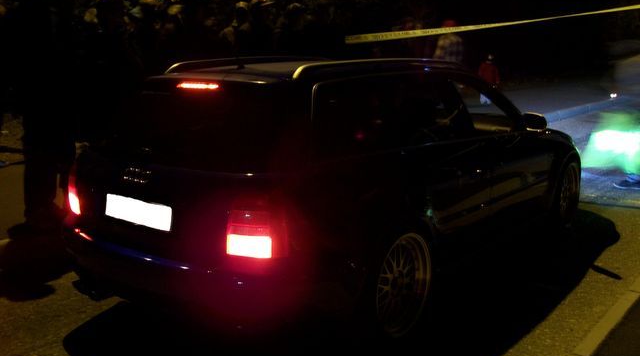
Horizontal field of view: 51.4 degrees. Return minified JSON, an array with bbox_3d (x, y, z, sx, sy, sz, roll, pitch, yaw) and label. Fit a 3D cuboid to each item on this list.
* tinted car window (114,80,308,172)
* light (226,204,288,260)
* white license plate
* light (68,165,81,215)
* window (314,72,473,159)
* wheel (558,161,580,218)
[{"bbox_3d":[-0.646,-0.274,3.154,1.120,0.430,0.100,8,-24,39],"label":"tinted car window"},{"bbox_3d":[-0.245,0.226,2.747,0.245,0.210,0.160,8,14,39],"label":"light"},{"bbox_3d":[-0.847,0.157,3.079,0.510,0.110,0.020,8,5,39],"label":"white license plate"},{"bbox_3d":[-1.296,0.074,3.597,0.245,0.210,0.160,8,14,39],"label":"light"},{"bbox_3d":[0.424,-0.340,3.458,0.090,0.400,1.420,-14,0,41],"label":"window"},{"bbox_3d":[1.957,0.116,5.438,0.180,0.500,0.500,8,14,39],"label":"wheel"}]

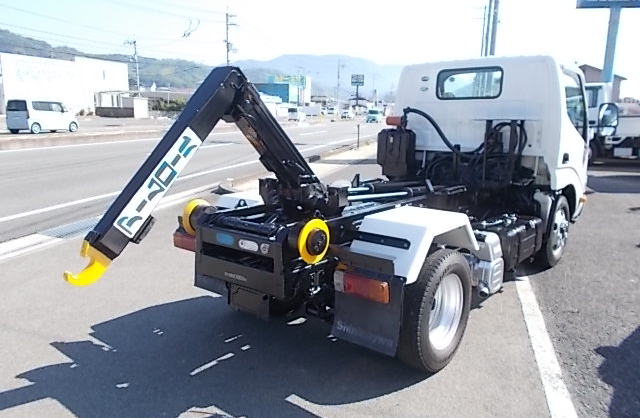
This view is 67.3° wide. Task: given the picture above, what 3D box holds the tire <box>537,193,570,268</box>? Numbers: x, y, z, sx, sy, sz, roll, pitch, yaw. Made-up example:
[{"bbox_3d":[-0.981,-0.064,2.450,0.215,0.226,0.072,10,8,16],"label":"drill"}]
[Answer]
[{"bbox_3d":[2.262,0.206,4.768,0.200,0.720,0.720,9,14,39],"label":"tire"}]

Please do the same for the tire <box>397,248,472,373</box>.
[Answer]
[{"bbox_3d":[0.664,0.574,2.860,0.210,0.720,0.720,9,14,39],"label":"tire"}]

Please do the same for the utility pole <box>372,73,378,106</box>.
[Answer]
[{"bbox_3d":[13.900,-29.000,120.000,1.000,10.500,0.500,4,12,20],"label":"utility pole"}]

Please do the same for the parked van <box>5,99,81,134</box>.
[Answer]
[{"bbox_3d":[-15.600,-5.250,27.200,1.475,1.730,3.395,4,12,20],"label":"parked van"}]

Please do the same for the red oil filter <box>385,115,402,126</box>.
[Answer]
[{"bbox_3d":[0.769,-0.918,5.044,0.160,0.100,0.090,9,14,39],"label":"red oil filter"}]

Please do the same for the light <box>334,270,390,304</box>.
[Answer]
[{"bbox_3d":[0.216,0.376,2.374,0.320,0.110,0.080,9,14,39],"label":"light"}]

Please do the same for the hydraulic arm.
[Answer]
[{"bbox_3d":[-0.518,-0.246,2.460,0.320,0.960,1.600,9,14,39],"label":"hydraulic arm"}]

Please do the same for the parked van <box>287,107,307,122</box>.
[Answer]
[{"bbox_3d":[-3.150,-13.200,67.200,1.500,1.880,3.600,3,12,16],"label":"parked van"}]

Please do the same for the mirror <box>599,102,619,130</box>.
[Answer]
[{"bbox_3d":[2.893,-0.938,4.825,0.190,0.290,0.100,9,14,39],"label":"mirror"}]

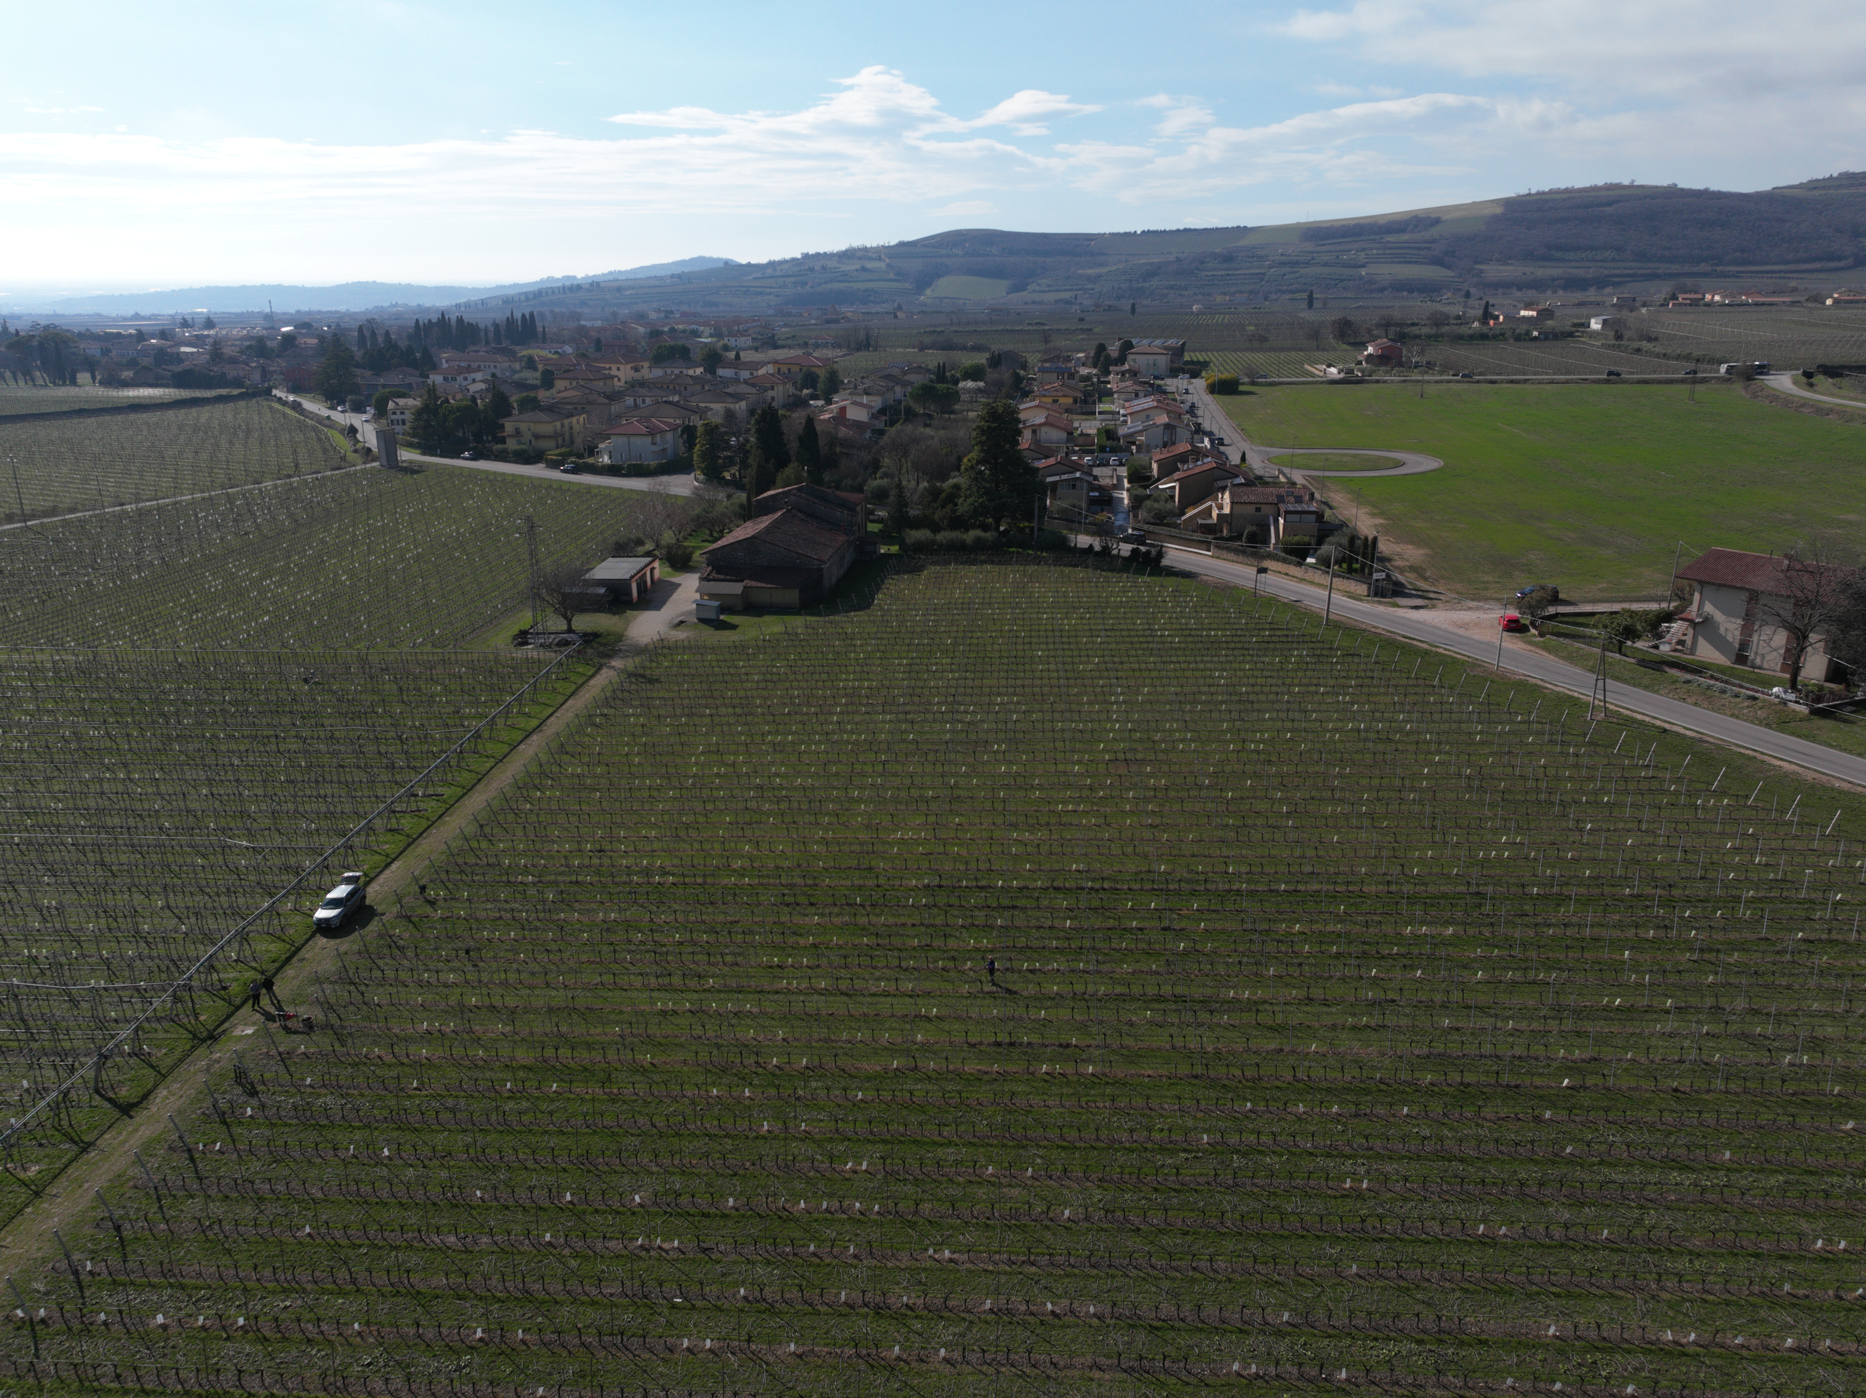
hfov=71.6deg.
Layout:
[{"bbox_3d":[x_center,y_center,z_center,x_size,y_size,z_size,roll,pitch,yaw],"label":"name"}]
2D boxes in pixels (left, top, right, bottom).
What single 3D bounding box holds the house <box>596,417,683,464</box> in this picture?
[{"bbox_3d":[-65.731,-58.196,291.201,12.000,8.400,15.000,3,18,10],"label":"house"}]

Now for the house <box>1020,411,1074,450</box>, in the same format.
[{"bbox_3d":[25.332,-58.734,284.579,11.600,8.600,13.500,3,18,8],"label":"house"}]

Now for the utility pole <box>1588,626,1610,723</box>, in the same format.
[{"bbox_3d":[56.588,-2.044,108.918,1.800,7.800,0.500,-7,19,-21],"label":"utility pole"}]

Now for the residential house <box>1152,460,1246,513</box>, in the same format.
[{"bbox_3d":[45.000,-35.740,212.700,13.200,8.090,10.800,2,18,6],"label":"residential house"}]

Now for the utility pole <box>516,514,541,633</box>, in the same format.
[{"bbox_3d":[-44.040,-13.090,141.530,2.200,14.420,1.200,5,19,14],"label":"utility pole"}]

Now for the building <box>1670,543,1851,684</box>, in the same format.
[{"bbox_3d":[78.387,-8.262,119.925,11.500,9.000,13.800,-13,22,-35],"label":"building"}]

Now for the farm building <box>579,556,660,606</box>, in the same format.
[{"bbox_3d":[-39.970,-15.410,166.790,6.700,3.100,13.400,1,18,3],"label":"farm building"}]

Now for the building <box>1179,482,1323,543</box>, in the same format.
[{"bbox_3d":[44.685,-26.346,182.670,18.200,7.000,11.500,1,18,4],"label":"building"}]

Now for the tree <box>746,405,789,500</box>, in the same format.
[{"bbox_3d":[-27.860,-40.640,219.100,7.000,18.380,7.000,0,18,0],"label":"tree"}]

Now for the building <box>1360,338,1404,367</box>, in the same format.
[{"bbox_3d":[155.637,-120.405,449.377,12.500,9.200,12.000,3,18,8],"label":"building"}]

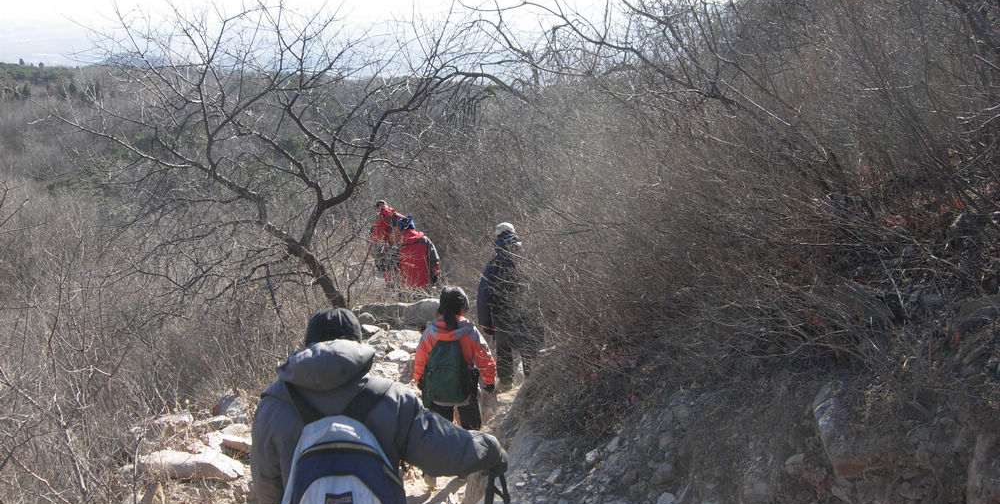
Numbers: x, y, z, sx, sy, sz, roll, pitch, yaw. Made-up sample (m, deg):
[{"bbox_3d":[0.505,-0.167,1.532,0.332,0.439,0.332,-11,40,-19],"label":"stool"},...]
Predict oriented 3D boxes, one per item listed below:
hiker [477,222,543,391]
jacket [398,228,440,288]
[{"bbox_3d":[0.094,0.557,10.250,0.640,1.727,0.450,1,13,3],"label":"hiker"},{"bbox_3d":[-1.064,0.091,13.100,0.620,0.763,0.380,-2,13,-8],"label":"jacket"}]

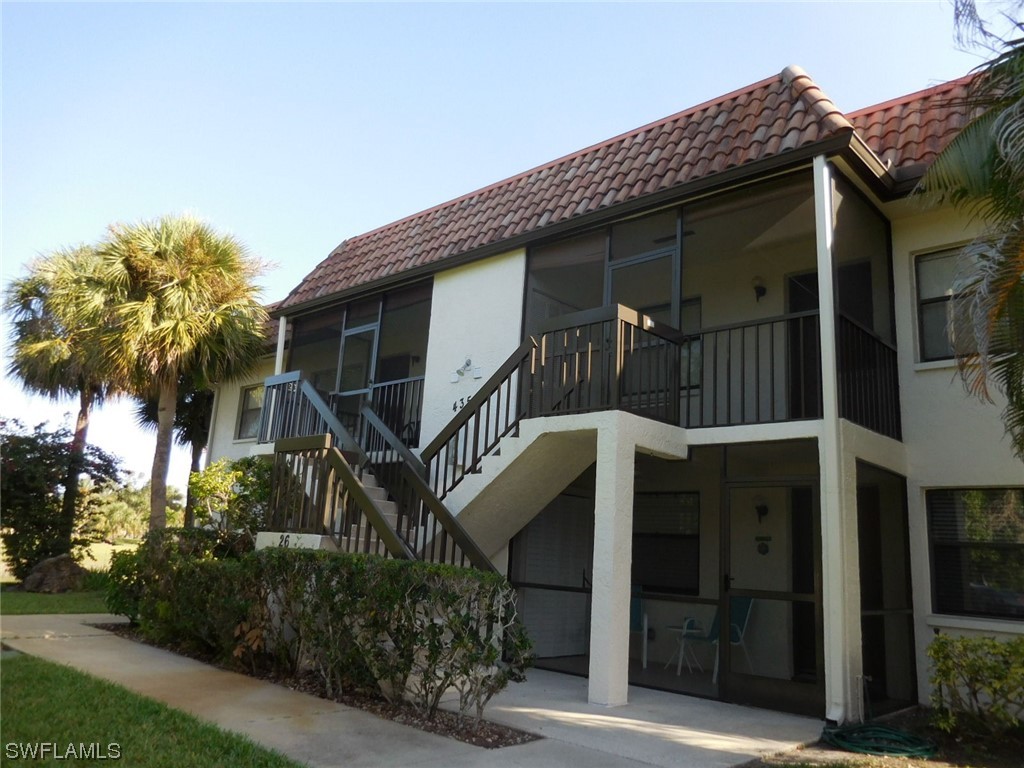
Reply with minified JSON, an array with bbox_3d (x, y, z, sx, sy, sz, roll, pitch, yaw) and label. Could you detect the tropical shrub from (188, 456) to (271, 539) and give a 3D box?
[{"bbox_3d":[-4.739,2.423,12.053,1.500,2.489,1.500,8,-12,-20],"label":"tropical shrub"}]

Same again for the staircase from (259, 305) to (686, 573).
[{"bbox_3d":[-1.536,1.312,9.023,6.731,3.678,2.556,-7,-15,42],"label":"staircase"}]

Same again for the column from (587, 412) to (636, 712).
[{"bbox_3d":[0.937,1.623,6.852,0.220,2.499,0.298,-7,-15,42],"label":"column"}]

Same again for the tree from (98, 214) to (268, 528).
[{"bbox_3d":[-6.226,0.255,13.392,3.150,7.128,3.150,9,-13,-25],"label":"tree"}]

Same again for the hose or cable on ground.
[{"bbox_3d":[2.980,2.895,6.062,0.880,0.090,0.760,-1,-12,21],"label":"hose or cable on ground"}]

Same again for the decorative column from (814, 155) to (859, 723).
[{"bbox_3d":[3.021,0.352,6.943,0.227,5.325,0.341,-7,-15,42],"label":"decorative column"}]

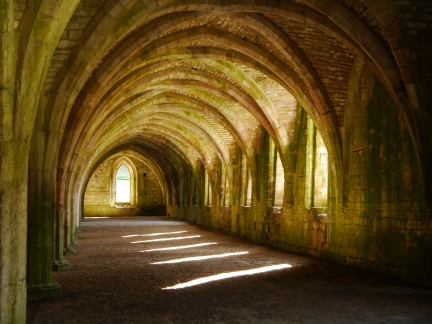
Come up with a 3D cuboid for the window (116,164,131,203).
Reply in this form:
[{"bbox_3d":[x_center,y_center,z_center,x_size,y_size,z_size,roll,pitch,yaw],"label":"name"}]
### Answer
[{"bbox_3d":[-6.091,1.417,51.000,0.950,2.530,0.250,1,-3,-9],"label":"window"}]

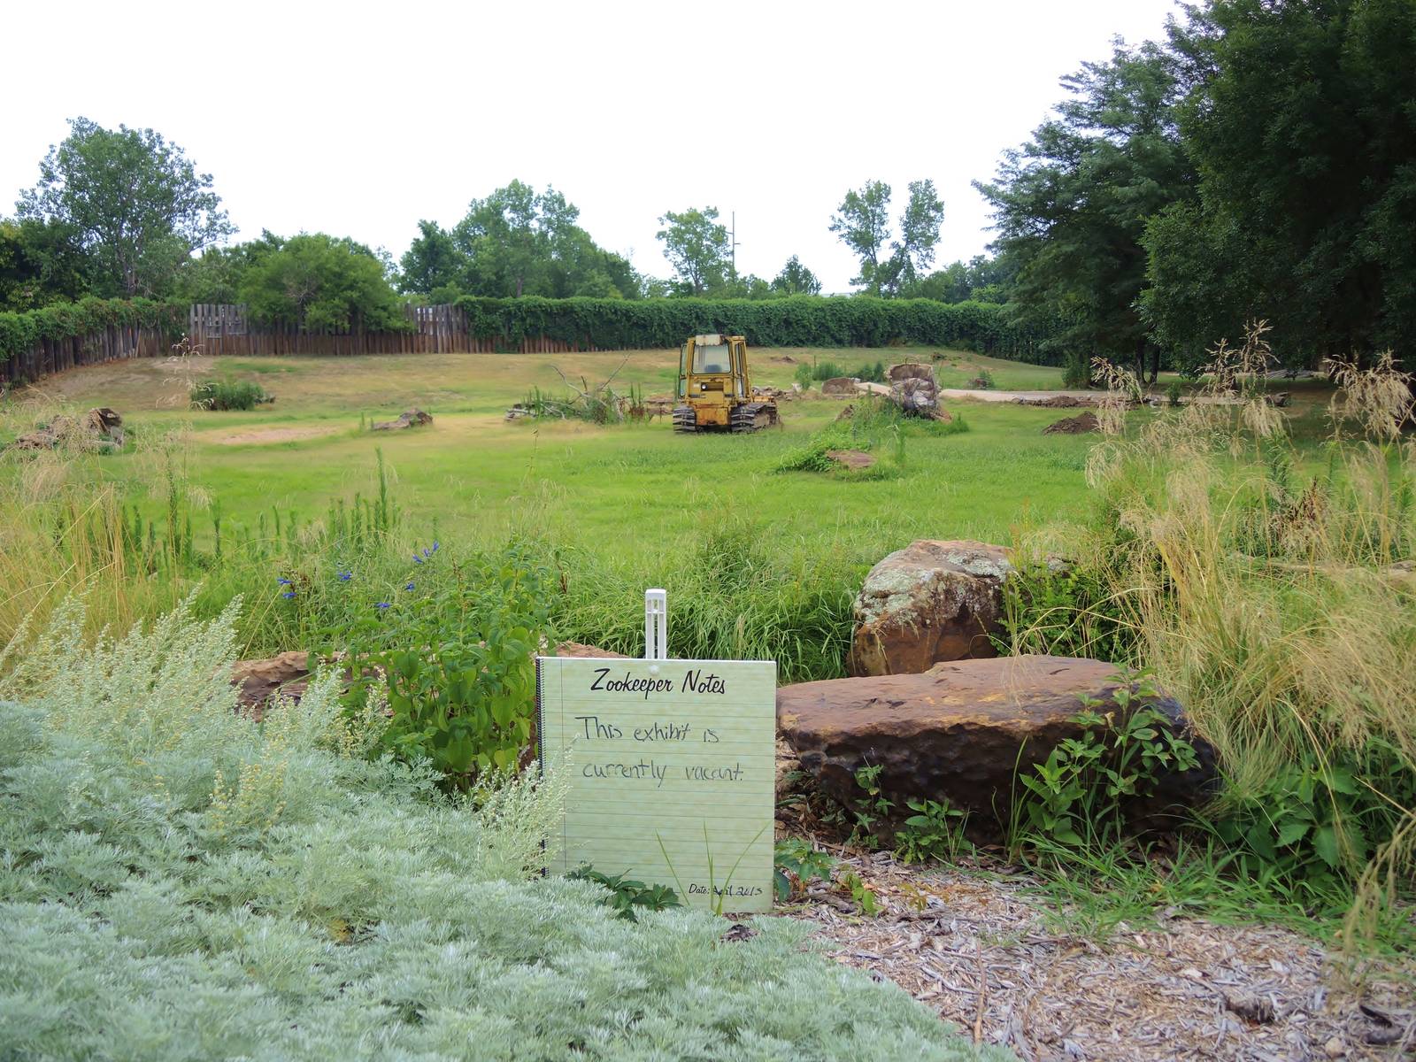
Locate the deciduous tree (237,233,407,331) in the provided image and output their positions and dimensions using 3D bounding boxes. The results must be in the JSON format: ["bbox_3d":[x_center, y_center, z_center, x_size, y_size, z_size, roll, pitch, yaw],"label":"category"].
[{"bbox_3d":[-18.497,-11.587,54.876,7.900,5.250,7.000,-3,9,-18],"label":"deciduous tree"}]

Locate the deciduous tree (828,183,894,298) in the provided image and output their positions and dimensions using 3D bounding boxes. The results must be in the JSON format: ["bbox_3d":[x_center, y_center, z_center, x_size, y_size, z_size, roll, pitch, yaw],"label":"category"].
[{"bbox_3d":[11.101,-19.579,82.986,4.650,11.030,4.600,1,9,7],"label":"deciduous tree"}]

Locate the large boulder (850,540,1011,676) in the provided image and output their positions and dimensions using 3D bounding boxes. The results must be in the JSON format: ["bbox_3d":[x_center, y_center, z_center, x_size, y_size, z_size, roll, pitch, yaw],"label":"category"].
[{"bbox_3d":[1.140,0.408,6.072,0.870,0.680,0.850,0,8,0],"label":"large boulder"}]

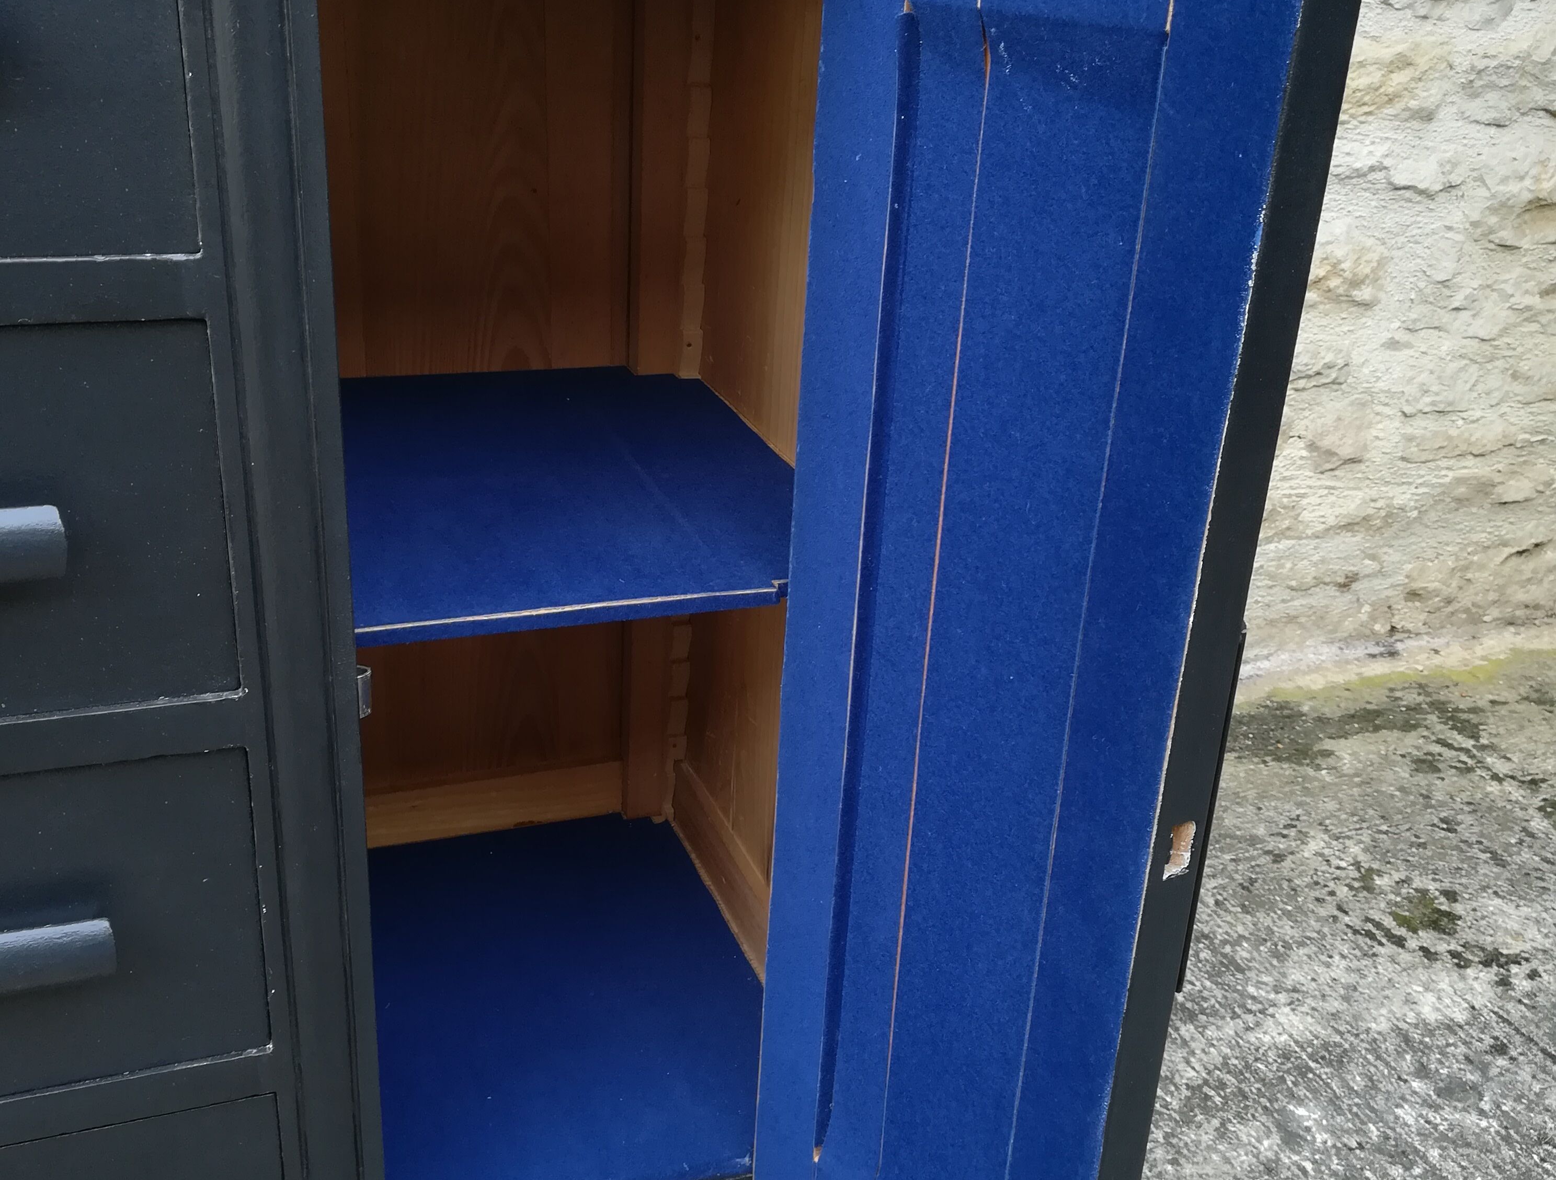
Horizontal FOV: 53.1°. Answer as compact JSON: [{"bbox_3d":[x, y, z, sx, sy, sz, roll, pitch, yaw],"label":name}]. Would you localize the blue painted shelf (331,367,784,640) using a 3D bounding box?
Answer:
[{"bbox_3d":[-0.148,-0.076,1.003,0.307,0.010,0.452,-5,24,-20],"label":"blue painted shelf"}]

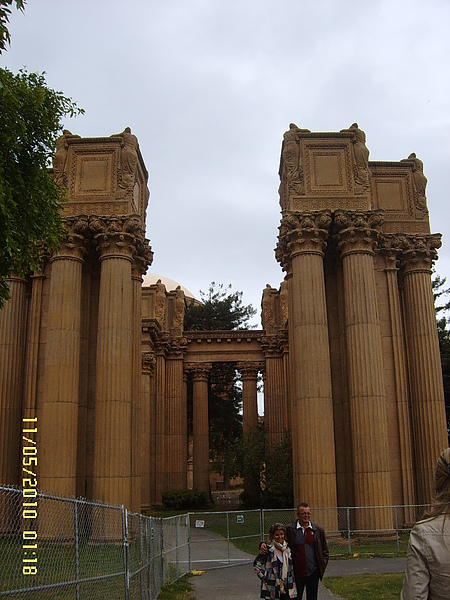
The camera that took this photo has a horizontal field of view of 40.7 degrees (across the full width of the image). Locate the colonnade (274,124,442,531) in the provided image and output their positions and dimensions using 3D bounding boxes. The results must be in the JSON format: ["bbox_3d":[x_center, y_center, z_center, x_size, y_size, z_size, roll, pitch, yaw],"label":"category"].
[{"bbox_3d":[7.315,1.531,33.038,9.250,20.920,6.100,0,-15,-3],"label":"colonnade"}]

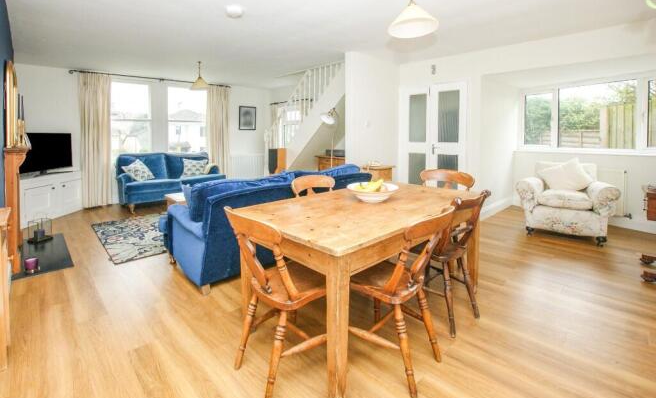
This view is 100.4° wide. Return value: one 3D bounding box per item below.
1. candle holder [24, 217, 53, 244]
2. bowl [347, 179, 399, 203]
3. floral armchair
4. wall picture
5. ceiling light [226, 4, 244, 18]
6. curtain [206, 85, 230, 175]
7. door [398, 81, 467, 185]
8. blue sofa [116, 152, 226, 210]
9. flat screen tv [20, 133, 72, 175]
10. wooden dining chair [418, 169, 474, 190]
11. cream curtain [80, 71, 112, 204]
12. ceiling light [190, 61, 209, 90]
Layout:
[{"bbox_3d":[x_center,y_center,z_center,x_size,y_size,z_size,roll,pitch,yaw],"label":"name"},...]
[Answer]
[{"bbox_3d":[-3.509,0.390,3.330,0.180,0.210,0.180,-2,11,-11],"label":"candle holder"},{"bbox_3d":[0.320,-0.054,1.970,0.360,0.125,0.360,0,11,0],"label":"bowl"},{"bbox_3d":[3.030,-0.026,3.620,0.970,0.890,0.900,5,10,29],"label":"floral armchair"},{"bbox_3d":[-1.916,-1.933,6.550,0.420,0.580,0.030,-7,11,-38],"label":"wall picture"},{"bbox_3d":[-0.898,-1.829,2.650,0.150,0.050,0.150,0,11,0],"label":"ceiling light"},{"bbox_3d":[-2.414,-1.331,6.020,0.520,2.320,0.140,-7,11,-38],"label":"curtain"},{"bbox_3d":[1.695,-0.839,4.450,1.030,2.030,0.090,8,14,36],"label":"door"},{"bbox_3d":[-2.961,-0.324,5.200,1.680,0.900,0.920,-8,14,-36],"label":"blue sofa"},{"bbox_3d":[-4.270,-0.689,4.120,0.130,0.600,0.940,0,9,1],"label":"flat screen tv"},{"bbox_3d":[1.040,0.220,2.580,0.470,0.910,0.500,7,11,41],"label":"wooden dining chair"},{"bbox_3d":[-4.018,-1.026,4.740,0.460,2.330,0.140,-7,11,-38],"label":"cream curtain"},{"bbox_3d":[-1.945,-1.865,4.150,0.260,0.430,0.260,0,8,0],"label":"ceiling light"}]

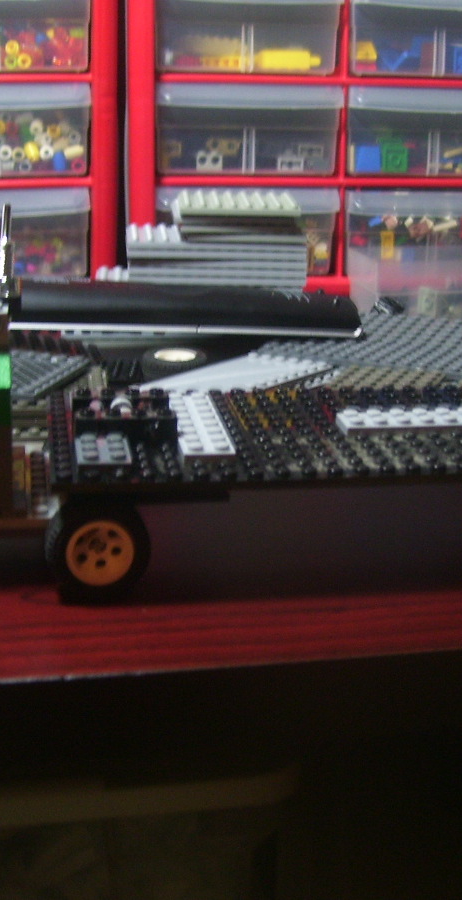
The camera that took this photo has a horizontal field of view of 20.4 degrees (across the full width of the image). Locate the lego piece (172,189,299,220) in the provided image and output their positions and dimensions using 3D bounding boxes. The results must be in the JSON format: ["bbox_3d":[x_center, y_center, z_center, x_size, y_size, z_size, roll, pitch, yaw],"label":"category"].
[{"bbox_3d":[0.003,-0.136,0.703,0.064,0.005,0.064,1,18,-3],"label":"lego piece"}]

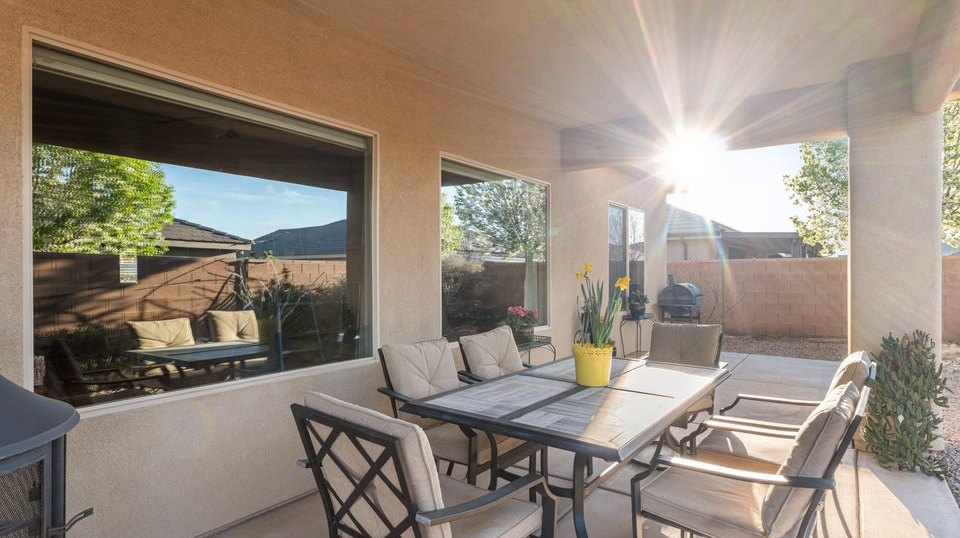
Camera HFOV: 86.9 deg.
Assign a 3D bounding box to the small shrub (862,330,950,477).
[{"bbox_3d":[2.792,0.857,3.332,0.420,0.880,0.420,0,0,36],"label":"small shrub"}]

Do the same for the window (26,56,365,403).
[{"bbox_3d":[-1.211,-0.146,2.615,0.090,1.450,1.730,0,0,36],"label":"window"}]

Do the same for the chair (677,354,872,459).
[{"bbox_3d":[1.396,0.825,2.362,0.700,0.935,0.580,0,0,36],"label":"chair"}]

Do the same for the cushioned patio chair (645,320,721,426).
[{"bbox_3d":[1.201,0.828,3.165,0.580,0.935,0.710,0,0,36],"label":"cushioned patio chair"}]

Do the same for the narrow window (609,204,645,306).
[{"bbox_3d":[2.081,-0.135,7.150,0.090,1.460,1.450,0,0,36],"label":"narrow window"}]

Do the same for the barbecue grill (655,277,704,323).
[{"bbox_3d":[3.175,0.725,7.993,0.580,1.190,0.720,0,0,36],"label":"barbecue grill"}]

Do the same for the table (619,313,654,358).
[{"bbox_3d":[2.206,0.995,7.076,0.360,0.650,0.360,0,0,36],"label":"table"}]

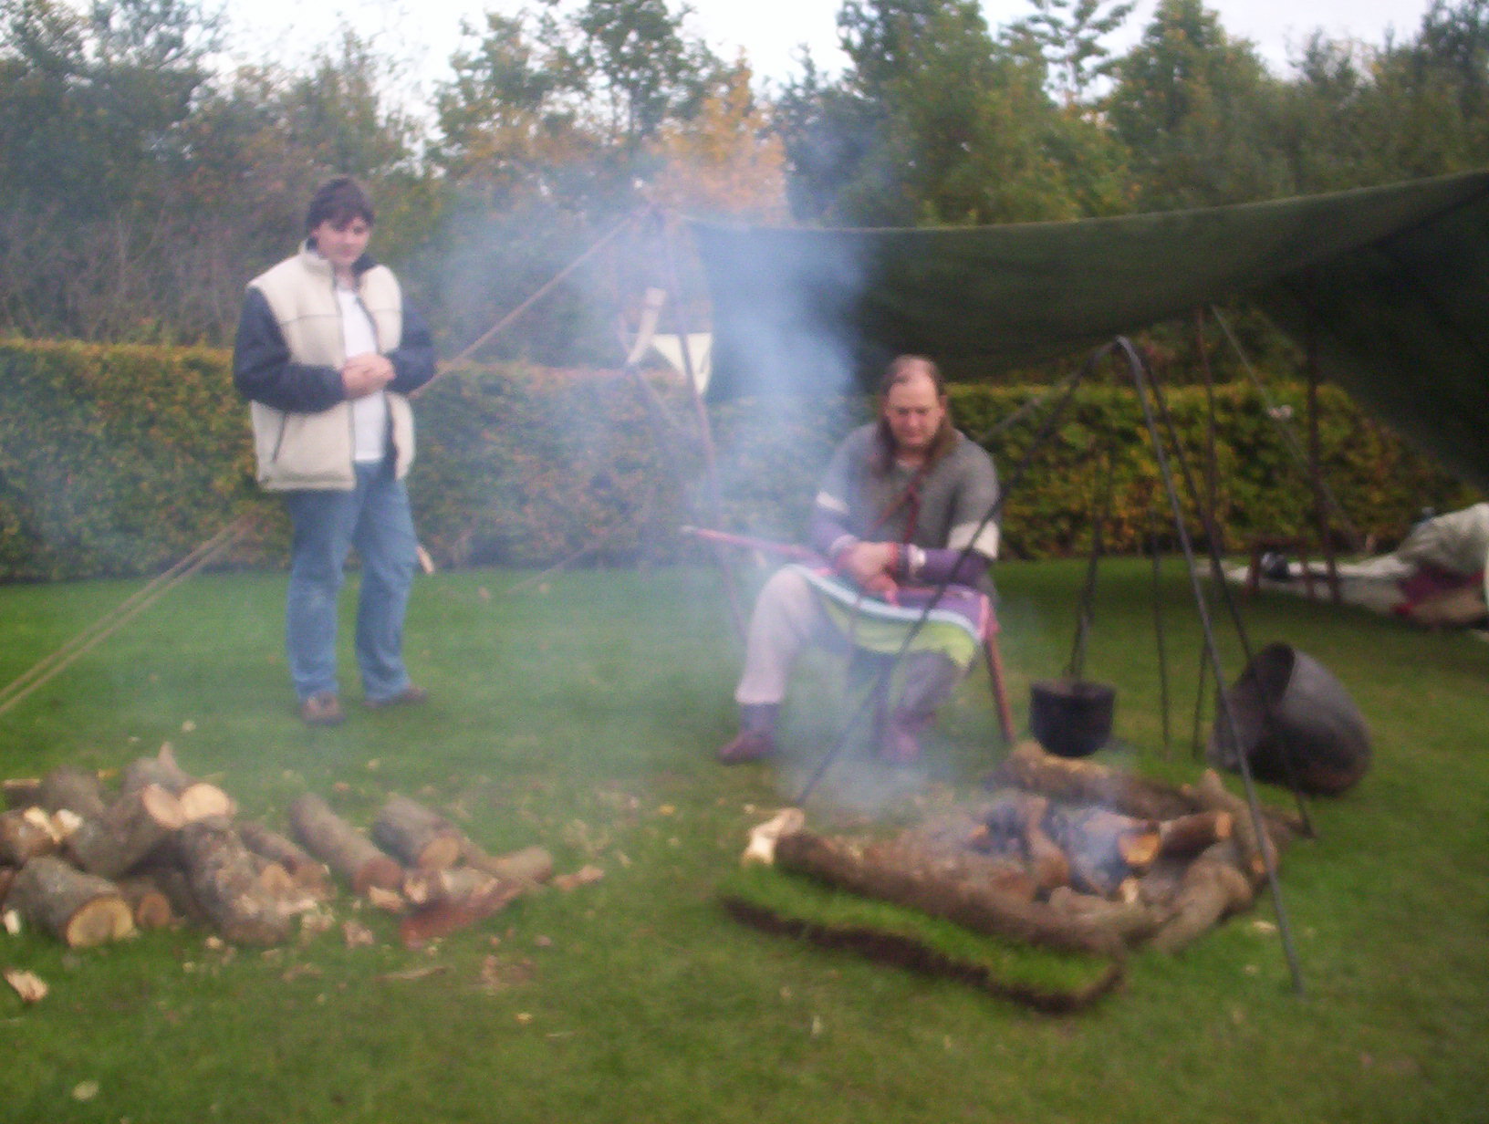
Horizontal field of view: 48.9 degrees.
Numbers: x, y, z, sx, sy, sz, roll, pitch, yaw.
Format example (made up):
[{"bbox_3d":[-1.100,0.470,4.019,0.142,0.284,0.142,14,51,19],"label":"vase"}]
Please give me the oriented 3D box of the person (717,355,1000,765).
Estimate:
[{"bbox_3d":[0.367,-0.049,5.037,0.820,1.200,0.760,1,6,7],"label":"person"}]

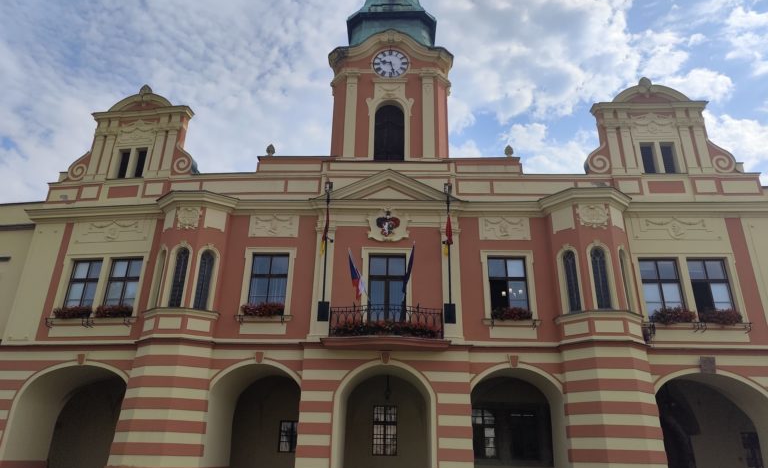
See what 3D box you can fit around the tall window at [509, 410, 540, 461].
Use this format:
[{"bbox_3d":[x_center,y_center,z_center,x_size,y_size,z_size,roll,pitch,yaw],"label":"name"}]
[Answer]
[{"bbox_3d":[5.266,7.498,19.102,1.144,1.827,0.180,0,-22,3],"label":"tall window"}]

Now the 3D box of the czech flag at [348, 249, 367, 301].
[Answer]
[{"bbox_3d":[-0.842,1.271,16.221,0.550,1.650,0.450,0,-22,2],"label":"czech flag"}]

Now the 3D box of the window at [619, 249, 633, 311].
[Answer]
[{"bbox_3d":[7.728,1.436,16.363,0.409,2.060,0.150,20,-29,-39],"label":"window"}]

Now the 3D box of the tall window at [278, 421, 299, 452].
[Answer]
[{"bbox_3d":[-3.516,7.774,19.556,0.926,1.135,0.150,0,-22,3],"label":"tall window"}]

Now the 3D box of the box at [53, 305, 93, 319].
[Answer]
[{"bbox_3d":[-11.113,2.812,18.229,1.250,0.380,0.360,0,-22,3],"label":"box"}]

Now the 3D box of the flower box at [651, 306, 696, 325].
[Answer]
[{"bbox_3d":[9.516,2.685,16.774,1.300,0.470,0.360,0,-22,3],"label":"flower box"}]

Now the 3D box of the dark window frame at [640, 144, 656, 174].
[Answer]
[{"bbox_3d":[9.875,-2.803,18.956,0.569,1.341,0.150,0,-22,3],"label":"dark window frame"}]

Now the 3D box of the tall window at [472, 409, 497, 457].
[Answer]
[{"bbox_3d":[3.733,7.485,19.187,1.005,1.784,0.150,0,-22,3],"label":"tall window"}]

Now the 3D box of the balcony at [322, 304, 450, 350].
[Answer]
[{"bbox_3d":[0.051,2.931,16.054,3.970,1.319,1.212,0,-22,2],"label":"balcony"}]

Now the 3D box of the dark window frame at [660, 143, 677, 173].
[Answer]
[{"bbox_3d":[10.557,-2.808,18.946,0.596,1.373,0.145,0,-22,3],"label":"dark window frame"}]

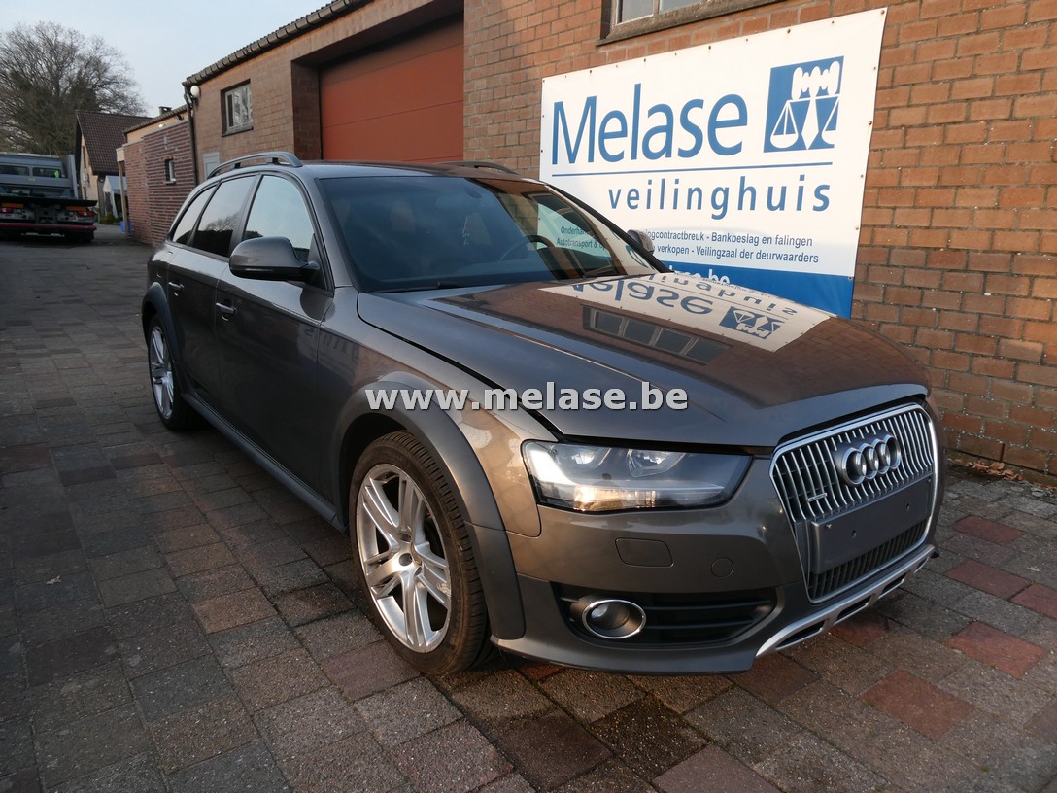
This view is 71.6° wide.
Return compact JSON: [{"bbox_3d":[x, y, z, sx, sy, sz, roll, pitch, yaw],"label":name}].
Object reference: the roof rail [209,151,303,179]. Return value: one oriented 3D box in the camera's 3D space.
[{"bbox_3d":[-1.414,-1.148,3.635,0.065,0.085,1.622,-9,17,-35],"label":"roof rail"}]

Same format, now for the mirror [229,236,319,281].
[{"bbox_3d":[-0.867,-0.466,2.476,0.235,0.160,0.160,-10,18,-37],"label":"mirror"}]

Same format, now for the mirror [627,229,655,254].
[{"bbox_3d":[0.555,-0.721,3.570,0.235,0.160,0.160,-10,18,-37],"label":"mirror"}]

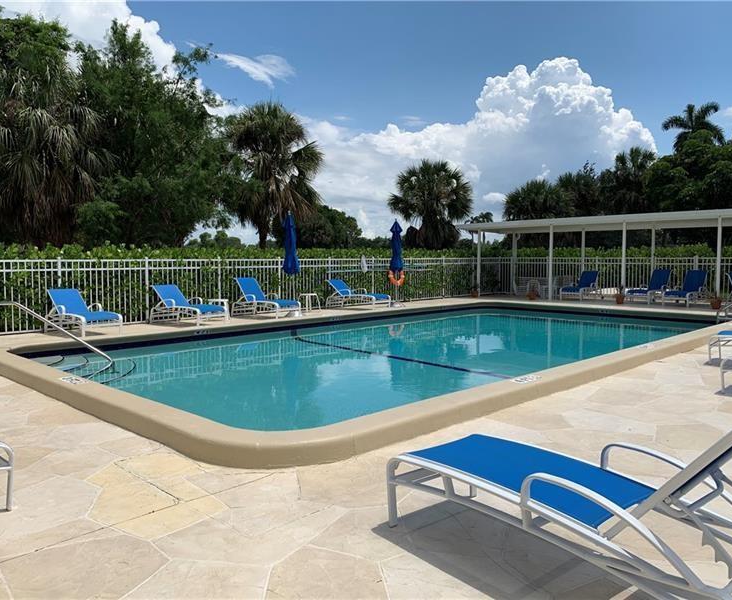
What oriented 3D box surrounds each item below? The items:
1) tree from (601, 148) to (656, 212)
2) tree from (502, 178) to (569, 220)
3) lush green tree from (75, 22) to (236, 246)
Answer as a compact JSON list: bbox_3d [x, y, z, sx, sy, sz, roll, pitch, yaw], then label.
[{"bbox_3d":[15.754,-5.102,35.723,3.500,7.920,3.500,0,4,0],"label":"tree"},{"bbox_3d":[9.283,-3.763,32.813,3.700,5.670,3.700,0,4,0],"label":"tree"},{"bbox_3d":[-6.927,-4.471,19.726,5.700,9.000,5.700,0,4,0],"label":"lush green tree"}]

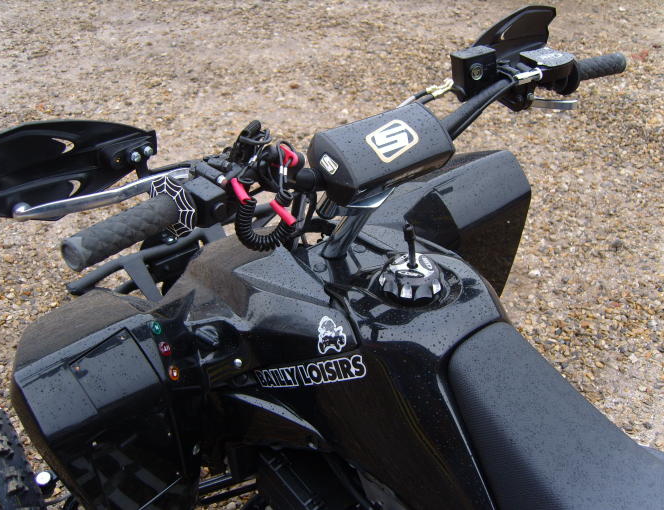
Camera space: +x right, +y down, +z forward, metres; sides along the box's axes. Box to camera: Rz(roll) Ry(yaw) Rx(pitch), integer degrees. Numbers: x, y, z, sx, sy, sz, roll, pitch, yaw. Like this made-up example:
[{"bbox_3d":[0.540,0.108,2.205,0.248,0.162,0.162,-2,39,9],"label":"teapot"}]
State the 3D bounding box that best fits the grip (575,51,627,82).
[{"bbox_3d":[0.374,-0.261,0.963,0.108,0.032,0.032,-17,38,-26],"label":"grip"}]

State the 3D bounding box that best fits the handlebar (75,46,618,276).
[{"bbox_3d":[0.075,-0.126,0.839,0.835,0.155,0.145,-24,43,-32],"label":"handlebar"}]

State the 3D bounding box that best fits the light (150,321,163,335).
[{"bbox_3d":[-0.219,0.091,0.854,0.008,0.015,0.015,-24,25,28],"label":"light"}]

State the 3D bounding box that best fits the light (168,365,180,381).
[{"bbox_3d":[-0.195,0.144,0.841,0.008,0.015,0.015,-24,25,28],"label":"light"}]

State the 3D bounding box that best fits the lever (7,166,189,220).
[{"bbox_3d":[-0.214,-0.062,0.650,0.163,0.020,0.032,-14,38,-18],"label":"lever"}]

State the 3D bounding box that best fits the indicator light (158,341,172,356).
[{"bbox_3d":[-0.207,0.116,0.848,0.008,0.015,0.015,-24,25,28],"label":"indicator light"}]

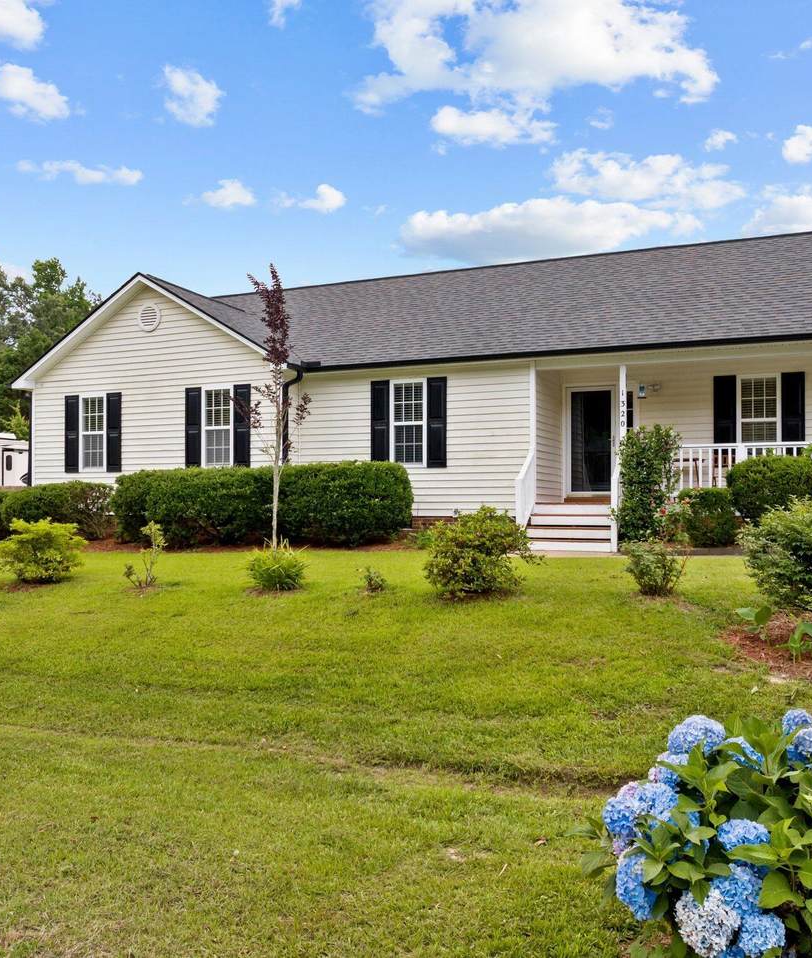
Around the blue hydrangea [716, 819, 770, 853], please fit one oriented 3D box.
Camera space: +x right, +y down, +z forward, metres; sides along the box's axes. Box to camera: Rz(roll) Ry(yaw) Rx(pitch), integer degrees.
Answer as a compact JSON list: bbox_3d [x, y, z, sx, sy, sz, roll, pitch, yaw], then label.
[{"bbox_3d":[0.883,0.938,2.320,0.142,0.105,0.138,0,-1,0],"label":"blue hydrangea"}]

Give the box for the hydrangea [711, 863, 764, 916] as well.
[{"bbox_3d":[0.849,1.051,2.270,0.140,0.140,0.135,0,-1,0],"label":"hydrangea"}]

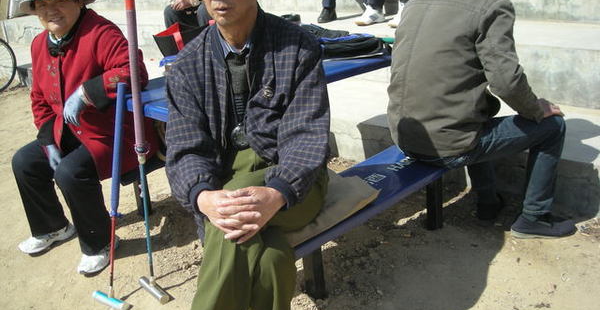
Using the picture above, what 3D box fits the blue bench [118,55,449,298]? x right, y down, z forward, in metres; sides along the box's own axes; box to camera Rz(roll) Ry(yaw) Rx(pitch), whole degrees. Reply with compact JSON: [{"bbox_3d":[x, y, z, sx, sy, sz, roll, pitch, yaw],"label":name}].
[{"bbox_3d":[-0.080,-0.034,2.576,1.371,0.669,1.284,13,25,43],"label":"blue bench"}]

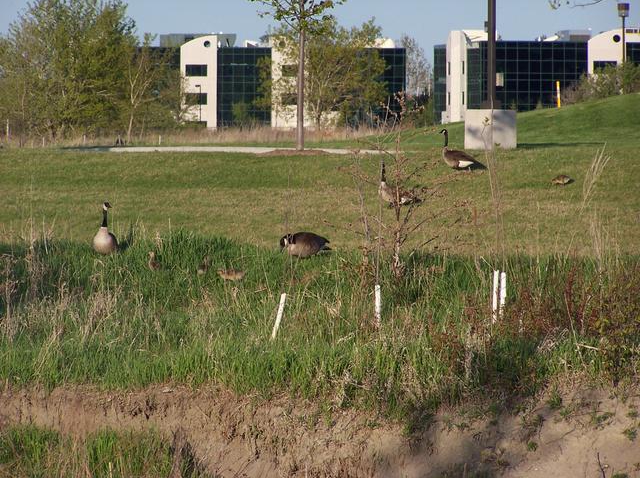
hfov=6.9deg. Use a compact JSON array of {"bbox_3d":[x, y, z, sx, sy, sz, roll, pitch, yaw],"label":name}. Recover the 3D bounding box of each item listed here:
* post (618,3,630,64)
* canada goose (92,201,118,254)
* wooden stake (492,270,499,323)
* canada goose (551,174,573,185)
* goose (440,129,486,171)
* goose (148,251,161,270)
[{"bbox_3d":[12.540,-7.582,220.000,0.460,4.300,0.460,0,1,0],"label":"post"},{"bbox_3d":[-2.679,-0.106,66.500,0.290,0.720,0.580,0,1,18],"label":"canada goose"},{"bbox_3d":[1.928,0.648,58.500,0.050,0.630,0.040,2,1,0],"label":"wooden stake"},{"bbox_3d":[3.991,-0.975,88.000,0.350,0.200,0.160,0,2,-9],"label":"canada goose"},{"bbox_3d":[2.452,-1.499,91.000,0.790,0.750,0.280,0,2,-7],"label":"goose"},{"bbox_3d":[-2.005,0.285,64.500,0.230,0.260,0.140,-1,2,-41],"label":"goose"}]

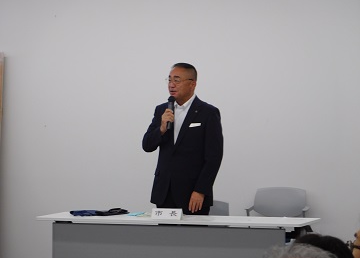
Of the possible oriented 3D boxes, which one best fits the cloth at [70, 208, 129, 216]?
[{"bbox_3d":[-0.553,0.564,15.861,0.350,0.042,0.230,1,2,17],"label":"cloth"}]

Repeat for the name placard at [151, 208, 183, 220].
[{"bbox_3d":[-0.082,0.565,15.481,0.200,0.070,0.060,1,2,17],"label":"name placard"}]

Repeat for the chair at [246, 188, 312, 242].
[{"bbox_3d":[0.717,0.850,18.002,0.540,0.789,0.540,1,2,17],"label":"chair"}]

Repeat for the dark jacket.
[{"bbox_3d":[0.017,0.155,16.100,0.540,0.760,0.350,1,2,30],"label":"dark jacket"}]

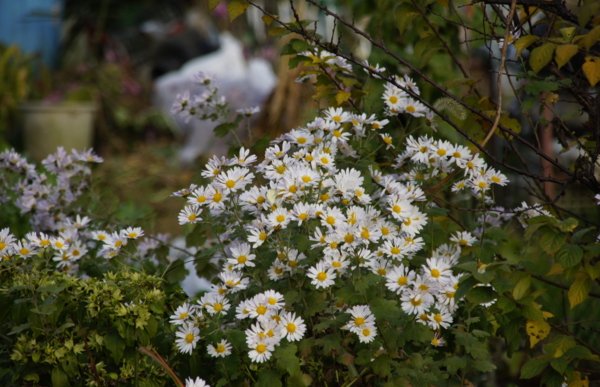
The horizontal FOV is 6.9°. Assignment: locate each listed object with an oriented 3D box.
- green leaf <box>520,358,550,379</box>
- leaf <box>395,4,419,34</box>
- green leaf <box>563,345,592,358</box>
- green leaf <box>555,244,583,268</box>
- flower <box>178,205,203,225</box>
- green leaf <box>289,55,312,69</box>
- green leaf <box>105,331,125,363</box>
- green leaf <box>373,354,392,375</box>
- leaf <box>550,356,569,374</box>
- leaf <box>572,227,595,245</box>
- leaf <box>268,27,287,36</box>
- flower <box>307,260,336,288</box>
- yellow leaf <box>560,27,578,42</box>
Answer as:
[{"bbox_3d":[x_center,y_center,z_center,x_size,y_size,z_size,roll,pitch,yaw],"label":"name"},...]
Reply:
[{"bbox_3d":[0.316,0.233,6.700,0.040,0.029,0.025,0,7,0],"label":"green leaf"},{"bbox_3d":[0.175,-0.286,8.200,0.039,0.049,0.020,1,6,12],"label":"leaf"},{"bbox_3d":[0.422,0.240,7.600,0.046,0.021,0.025,-1,6,-7],"label":"green leaf"},{"bbox_3d":[0.360,0.085,6.700,0.038,0.032,0.018,0,7,0],"label":"green leaf"},{"bbox_3d":[-0.168,0.032,7.650,0.039,0.036,0.015,2,-26,20],"label":"flower"},{"bbox_3d":[0.001,-0.201,7.600,0.036,0.021,0.020,0,3,0],"label":"green leaf"},{"bbox_3d":[-0.247,0.205,6.650,0.027,0.040,0.015,0,7,0],"label":"green leaf"},{"bbox_3d":[0.112,0.231,6.750,0.027,0.027,0.015,0,7,0],"label":"green leaf"},{"bbox_3d":[0.392,0.260,7.550,0.027,0.027,0.014,-1,6,-6],"label":"leaf"},{"bbox_3d":[0.431,0.064,7.600,0.034,0.027,0.020,3,6,26],"label":"leaf"},{"bbox_3d":[-0.034,-0.246,7.600,0.027,0.015,0.016,0,3,0],"label":"leaf"},{"bbox_3d":[0.029,0.109,6.750,0.041,0.038,0.014,0,-18,-3],"label":"flower"},{"bbox_3d":[0.415,-0.245,7.700,0.028,0.025,0.015,0,6,0],"label":"yellow leaf"}]

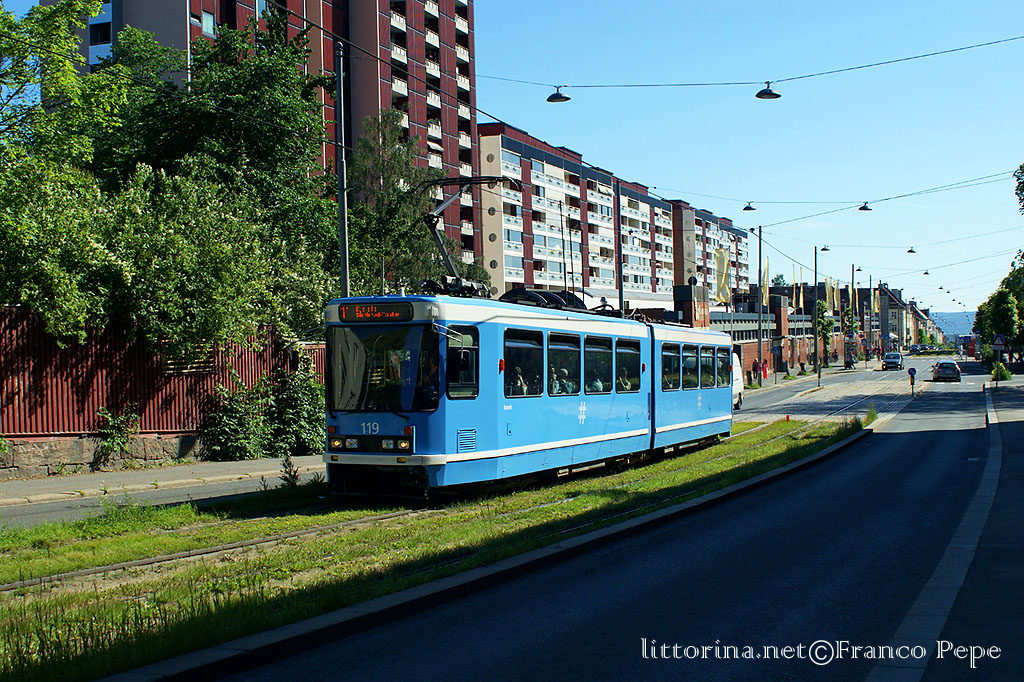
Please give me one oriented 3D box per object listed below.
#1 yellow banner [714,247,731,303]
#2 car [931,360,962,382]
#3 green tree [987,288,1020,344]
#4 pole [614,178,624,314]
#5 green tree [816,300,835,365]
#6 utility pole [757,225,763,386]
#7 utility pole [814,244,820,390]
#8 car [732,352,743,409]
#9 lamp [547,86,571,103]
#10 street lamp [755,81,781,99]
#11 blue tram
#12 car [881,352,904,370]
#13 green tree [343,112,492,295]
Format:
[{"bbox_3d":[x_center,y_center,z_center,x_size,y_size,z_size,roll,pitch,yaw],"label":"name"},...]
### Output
[{"bbox_3d":[16.922,-5.346,96.000,1.300,4.400,0.350,-1,1,15],"label":"yellow banner"},{"bbox_3d":[30.835,2.105,84.593,1.790,1.460,4.300,-1,1,22],"label":"car"},{"bbox_3d":[40.273,-0.953,98.008,3.000,6.710,3.000,-1,1,21],"label":"green tree"},{"bbox_3d":[4.771,-1.886,53.000,0.260,10.600,0.260,-1,0,21],"label":"pole"},{"bbox_3d":[29.773,-0.690,113.510,1.900,6.320,1.900,-1,1,21],"label":"green tree"},{"bbox_3d":[16.517,-2.363,79.500,0.250,10.800,0.250,-1,0,21],"label":"utility pole"},{"bbox_3d":[26.518,-2.743,104.000,0.250,11.000,0.250,-1,0,21],"label":"utility pole"},{"bbox_3d":[9.216,2.035,55.332,2.000,2.450,5.400,-1,0,21],"label":"car"},{"bbox_3d":[1.121,-5.962,28.800,0.600,0.360,0.600,-1,1,0],"label":"lamp"},{"bbox_3d":[5.419,-5.328,25.300,0.560,0.380,0.560,-1,0,21],"label":"street lamp"},{"bbox_3d":[2.115,1.174,28.569,2.500,3.450,22.180,-1,-2,22],"label":"blue tram"},{"bbox_3d":[33.712,1.788,105.493,1.750,1.570,4.200,-1,1,21],"label":"car"},{"bbox_3d":[-3.998,-3.412,50.000,6.500,12.600,6.500,-1,0,21],"label":"green tree"}]

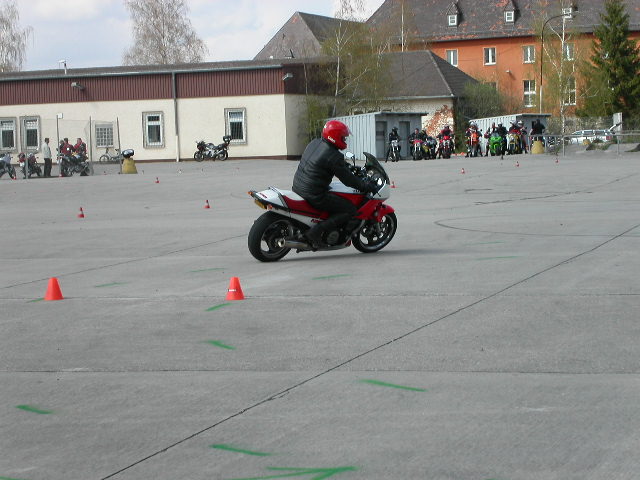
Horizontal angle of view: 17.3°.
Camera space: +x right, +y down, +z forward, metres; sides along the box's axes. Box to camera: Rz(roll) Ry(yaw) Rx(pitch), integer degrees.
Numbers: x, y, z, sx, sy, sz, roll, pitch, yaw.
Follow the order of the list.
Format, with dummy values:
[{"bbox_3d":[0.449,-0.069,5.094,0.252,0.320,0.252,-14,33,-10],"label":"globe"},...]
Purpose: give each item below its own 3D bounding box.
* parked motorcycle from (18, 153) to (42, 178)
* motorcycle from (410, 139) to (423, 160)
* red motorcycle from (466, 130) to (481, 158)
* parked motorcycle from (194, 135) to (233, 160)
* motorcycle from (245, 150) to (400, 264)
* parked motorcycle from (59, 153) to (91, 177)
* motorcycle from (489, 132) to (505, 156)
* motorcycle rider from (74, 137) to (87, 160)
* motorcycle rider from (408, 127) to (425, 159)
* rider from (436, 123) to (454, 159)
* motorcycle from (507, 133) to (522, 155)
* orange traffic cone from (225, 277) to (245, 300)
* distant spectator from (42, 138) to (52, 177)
[{"bbox_3d":[-13.004,-3.366,94.470,0.700,1.130,2.050,-1,3,23],"label":"parked motorcycle"},{"bbox_3d":[4.398,-4.160,95.972,0.750,1.080,2.100,-3,3,-8],"label":"motorcycle"},{"bbox_3d":[7.101,-4.415,97.469,0.780,1.200,2.100,-2,3,-5],"label":"red motorcycle"},{"bbox_3d":[-6.070,-5.120,118.964,2.150,1.380,0.750,-1,3,27],"label":"parked motorcycle"},{"bbox_3d":[0.004,-0.415,24.824,2.150,1.230,0.750,-4,4,-36],"label":"motorcycle"},{"bbox_3d":[-11.043,-3.433,94.971,0.700,1.100,2.050,0,4,34],"label":"parked motorcycle"},{"bbox_3d":[8.352,-4.559,99.970,0.750,1.150,2.100,-3,3,-13],"label":"motorcycle"},{"bbox_3d":[-10.922,-3.773,95.955,0.420,1.720,0.550,-4,3,-22],"label":"motorcycle rider"},{"bbox_3d":[4.409,-4.432,96.959,0.720,1.550,0.750,-3,3,-7],"label":"motorcycle rider"},{"bbox_3d":[5.743,-4.529,96.959,0.760,1.560,0.750,-3,3,-6],"label":"rider"},{"bbox_3d":[9.205,-4.605,99.971,0.780,1.100,2.050,-3,3,-7],"label":"motorcycle"},{"bbox_3d":[-0.849,0.483,20.794,0.185,0.228,0.185,-2,3,0],"label":"orange traffic cone"},{"bbox_3d":[-11.913,-3.601,91.956,0.380,1.680,0.500,-3,3,-18],"label":"distant spectator"}]

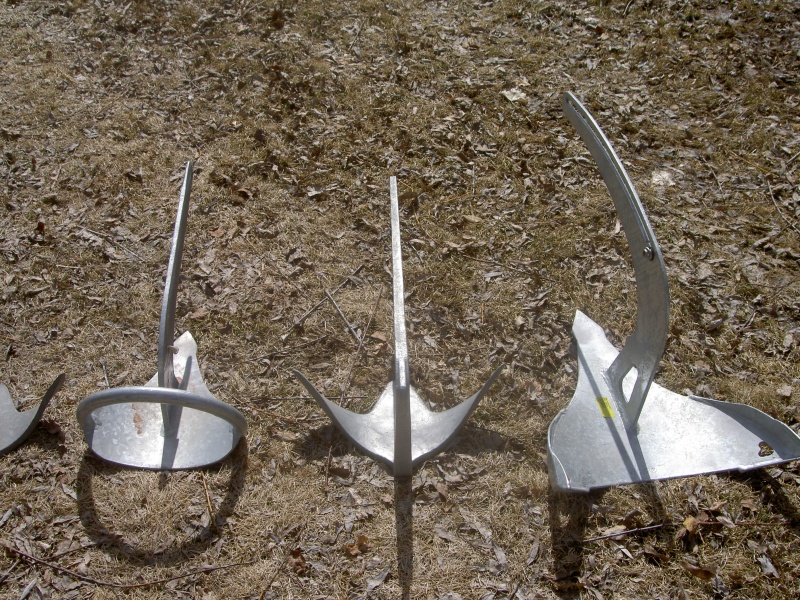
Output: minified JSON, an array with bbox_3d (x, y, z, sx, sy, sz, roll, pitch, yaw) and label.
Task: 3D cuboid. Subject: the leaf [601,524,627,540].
[{"bbox_3d":[0.393,0.428,1.874,0.047,0.015,0.023,-15,43,-17],"label":"leaf"}]

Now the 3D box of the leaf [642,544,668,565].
[{"bbox_3d":[0.461,0.459,1.836,0.045,0.018,0.022,31,50,30],"label":"leaf"}]

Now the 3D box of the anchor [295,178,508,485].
[{"bbox_3d":[-0.002,0.031,2.115,0.405,0.295,0.630,-1,40,-2],"label":"anchor"}]

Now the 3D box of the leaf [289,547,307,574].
[{"bbox_3d":[-0.184,0.468,1.826,0.028,0.018,0.048,-12,43,-14],"label":"leaf"}]

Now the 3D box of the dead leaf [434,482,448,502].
[{"bbox_3d":[0.079,0.368,1.943,0.020,0.016,0.038,-8,42,-9],"label":"dead leaf"}]

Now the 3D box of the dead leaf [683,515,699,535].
[{"bbox_3d":[0.531,0.411,1.860,0.026,0.020,0.029,-1,40,-1],"label":"dead leaf"}]

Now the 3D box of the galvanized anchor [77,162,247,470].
[{"bbox_3d":[-0.464,0.006,2.139,0.325,0.300,0.660,-2,40,-2],"label":"galvanized anchor"}]

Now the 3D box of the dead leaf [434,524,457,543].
[{"bbox_3d":[0.083,0.425,1.851,0.040,0.014,0.018,30,48,31],"label":"dead leaf"}]

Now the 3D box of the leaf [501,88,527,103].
[{"bbox_3d":[0.342,-0.617,3.069,0.072,0.025,0.055,17,44,19],"label":"leaf"}]

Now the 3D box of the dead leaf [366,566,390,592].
[{"bbox_3d":[-0.037,0.488,1.775,0.022,0.015,0.049,26,46,27],"label":"dead leaf"}]

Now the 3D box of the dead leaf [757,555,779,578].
[{"bbox_3d":[0.658,0.477,1.820,0.019,0.012,0.046,-16,43,-17],"label":"dead leaf"}]

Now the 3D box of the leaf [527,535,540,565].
[{"bbox_3d":[0.243,0.453,1.847,0.016,0.012,0.059,13,43,14],"label":"leaf"}]

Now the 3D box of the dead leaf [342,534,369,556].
[{"bbox_3d":[-0.082,0.441,1.828,0.045,0.022,0.036,-17,43,-19],"label":"dead leaf"}]

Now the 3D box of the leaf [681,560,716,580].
[{"bbox_3d":[0.524,0.476,1.790,0.049,0.018,0.022,17,43,19],"label":"leaf"}]

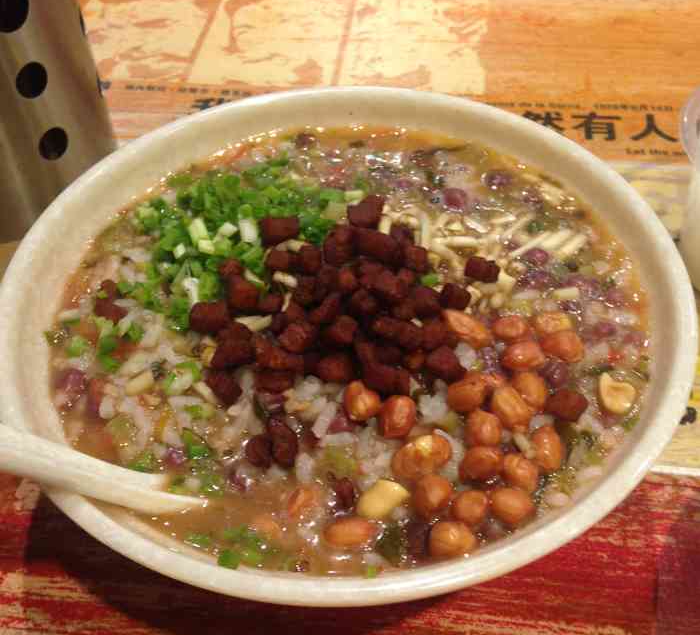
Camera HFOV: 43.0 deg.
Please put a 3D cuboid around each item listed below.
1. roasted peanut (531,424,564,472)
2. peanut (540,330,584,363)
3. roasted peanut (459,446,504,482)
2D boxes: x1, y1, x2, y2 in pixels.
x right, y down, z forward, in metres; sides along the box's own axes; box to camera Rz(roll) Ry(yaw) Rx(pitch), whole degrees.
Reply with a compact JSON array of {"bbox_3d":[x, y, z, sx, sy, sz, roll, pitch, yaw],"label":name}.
[{"bbox_3d":[0.053,0.035,0.240,0.008,0.008,0.014,-7,47,-5],"label":"roasted peanut"},{"bbox_3d":[0.063,0.009,0.262,0.013,0.009,0.009,23,52,21],"label":"peanut"},{"bbox_3d":[0.035,0.039,0.234,0.012,0.009,0.009,-17,49,-14],"label":"roasted peanut"}]

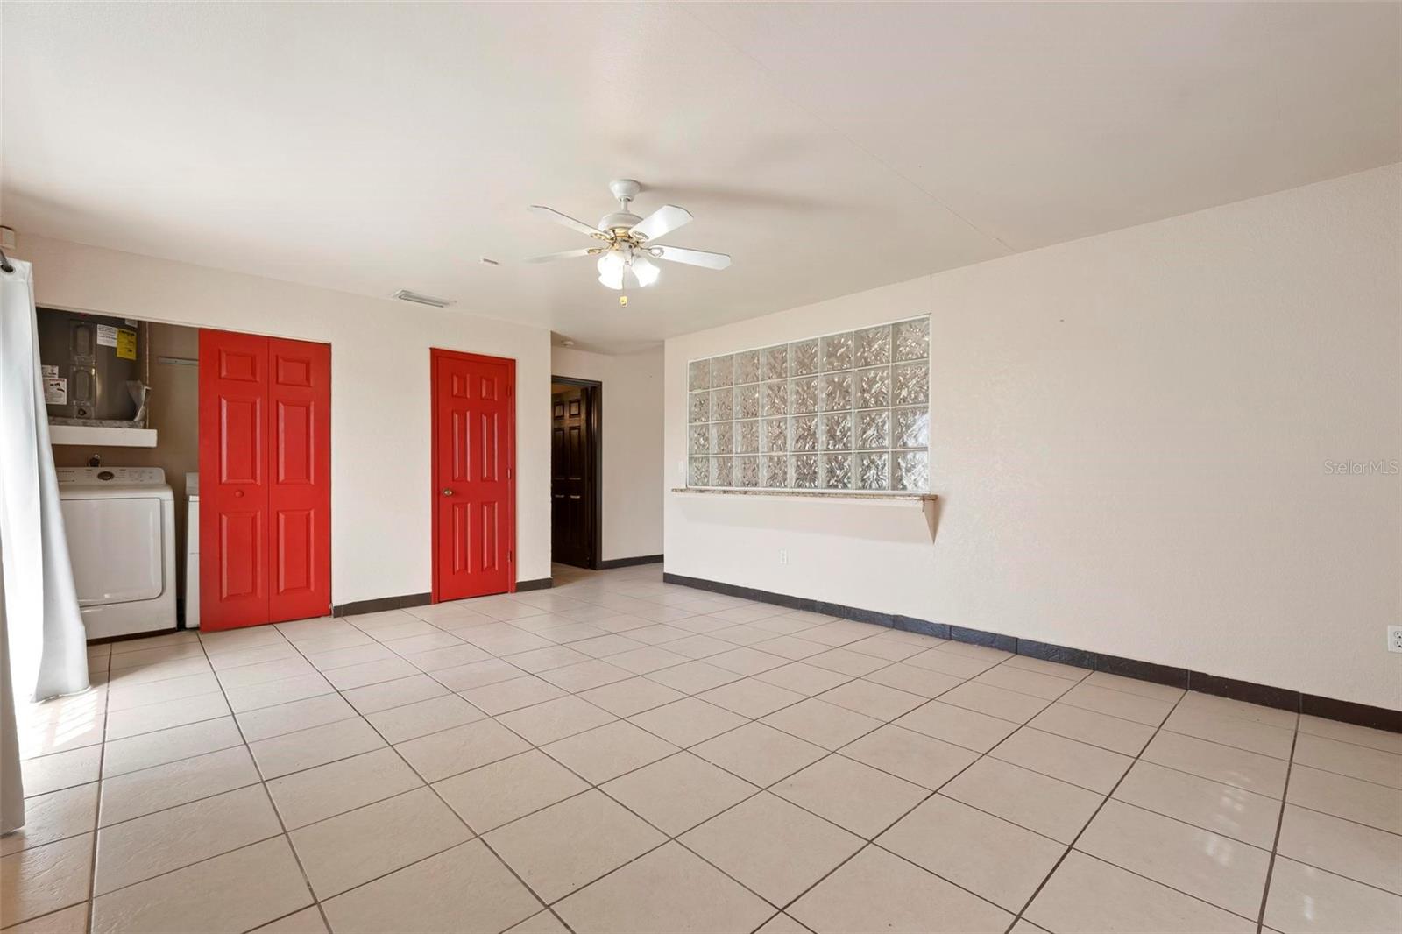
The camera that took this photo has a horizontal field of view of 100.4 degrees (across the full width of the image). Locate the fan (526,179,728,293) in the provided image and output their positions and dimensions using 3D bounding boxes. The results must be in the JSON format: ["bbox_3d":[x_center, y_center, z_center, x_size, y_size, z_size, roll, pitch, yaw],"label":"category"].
[{"bbox_3d":[-0.368,-1.071,2.757,1.050,0.500,1.050,0,-1,36],"label":"fan"}]

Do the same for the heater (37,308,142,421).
[{"bbox_3d":[-4.273,-0.713,4.037,0.560,0.760,0.560,1,-1,-43],"label":"heater"}]

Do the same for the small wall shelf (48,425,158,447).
[{"bbox_3d":[-4.260,-0.208,4.045,0.720,0.117,0.600,1,-1,-43],"label":"small wall shelf"}]

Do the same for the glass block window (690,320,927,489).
[{"bbox_3d":[0.742,-0.414,4.812,0.100,1.210,2.390,1,-1,-44],"label":"glass block window"}]

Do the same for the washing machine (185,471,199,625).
[{"bbox_3d":[-3.473,0.590,4.457,0.685,1.070,0.660,1,-1,-43],"label":"washing machine"}]

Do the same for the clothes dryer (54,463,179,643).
[{"bbox_3d":[-4.037,0.562,3.966,0.700,1.110,0.720,1,-1,-43],"label":"clothes dryer"}]

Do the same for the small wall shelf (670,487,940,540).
[{"bbox_3d":[0.636,0.344,4.687,0.220,0.320,2.450,1,-1,-44],"label":"small wall shelf"}]

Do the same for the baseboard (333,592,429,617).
[{"bbox_3d":[-2.489,1.086,4.594,0.690,0.090,0.015,1,-1,-43],"label":"baseboard"}]

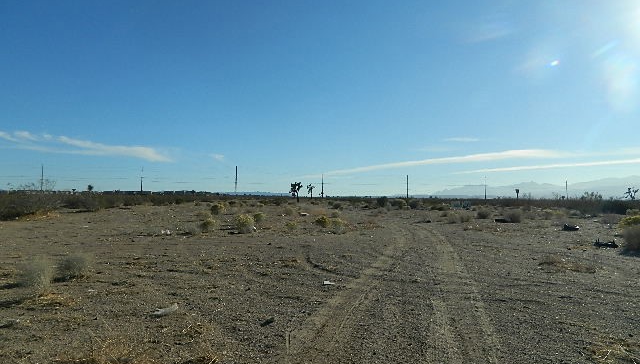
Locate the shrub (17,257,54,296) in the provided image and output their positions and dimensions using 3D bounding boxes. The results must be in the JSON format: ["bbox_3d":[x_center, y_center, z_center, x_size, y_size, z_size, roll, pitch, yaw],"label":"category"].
[{"bbox_3d":[-4.713,1.512,7.657,0.563,0.572,0.535,0,-2,0],"label":"shrub"}]

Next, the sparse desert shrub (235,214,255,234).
[{"bbox_3d":[-3.104,1.743,19.065,0.804,0.846,0.764,0,-2,0],"label":"sparse desert shrub"}]

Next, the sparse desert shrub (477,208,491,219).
[{"bbox_3d":[12.055,2.385,34.079,1.032,0.715,0.981,0,-2,0],"label":"sparse desert shrub"}]

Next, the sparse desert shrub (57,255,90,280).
[{"bbox_3d":[-4.537,1.591,8.525,0.609,0.470,0.578,0,-2,0],"label":"sparse desert shrub"}]

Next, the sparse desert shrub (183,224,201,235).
[{"bbox_3d":[-5.227,1.930,18.876,0.694,0.429,0.660,0,-2,0],"label":"sparse desert shrub"}]

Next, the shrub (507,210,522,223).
[{"bbox_3d":[12.235,2.207,29.149,1.009,0.757,0.959,0,-2,0],"label":"shrub"}]

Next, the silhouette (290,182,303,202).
[{"bbox_3d":[-5.282,2.385,105.000,2.840,4.543,2.698,0,-2,0],"label":"silhouette"}]

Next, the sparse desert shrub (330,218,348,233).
[{"bbox_3d":[0.839,1.882,19.883,0.774,0.667,0.736,0,-2,0],"label":"sparse desert shrub"}]

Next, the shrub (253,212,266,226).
[{"bbox_3d":[-3.315,2.022,25.428,0.743,0.688,0.706,0,-2,0],"label":"shrub"}]

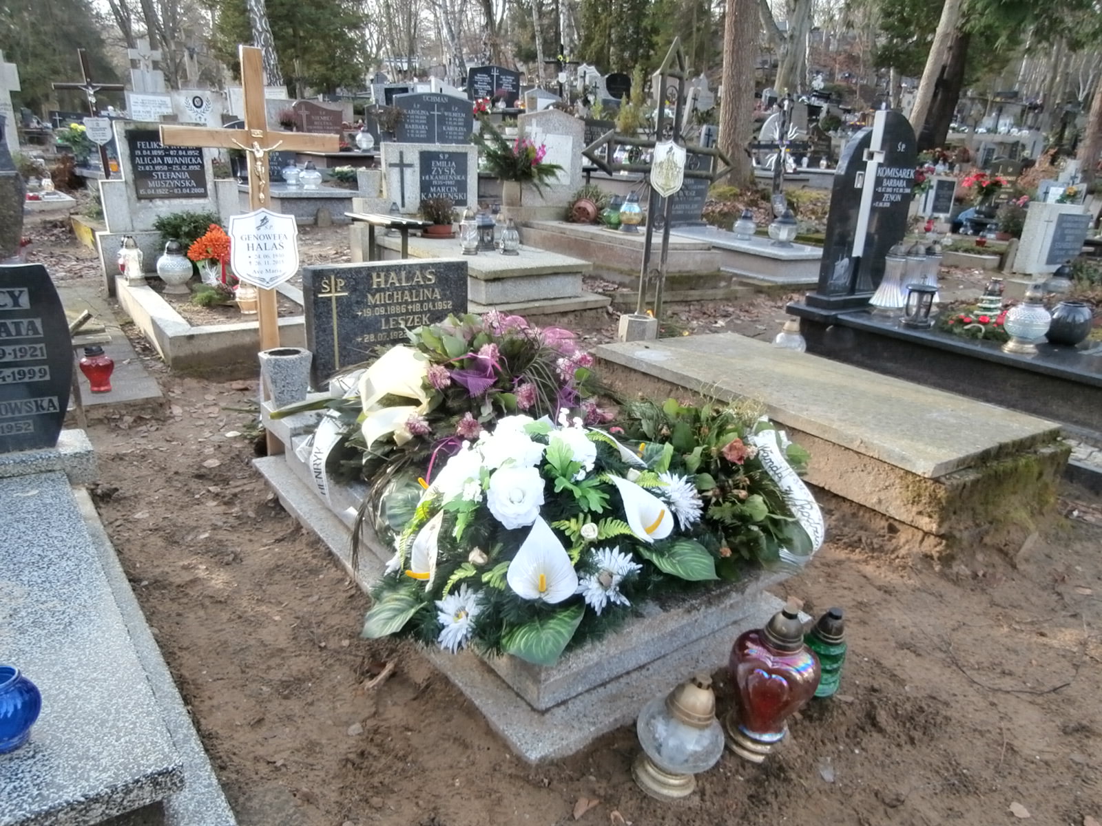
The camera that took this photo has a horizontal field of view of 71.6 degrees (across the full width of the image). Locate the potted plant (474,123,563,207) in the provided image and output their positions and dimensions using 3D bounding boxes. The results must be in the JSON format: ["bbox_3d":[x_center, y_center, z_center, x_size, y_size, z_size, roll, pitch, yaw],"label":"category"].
[{"bbox_3d":[-0.286,-2.146,6.603,0.750,0.740,0.550,-10,22,-33],"label":"potted plant"}]

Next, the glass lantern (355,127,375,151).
[{"bbox_3d":[-2.596,-3.809,10.671,0.250,0.290,0.250,-2,20,-13],"label":"glass lantern"}]

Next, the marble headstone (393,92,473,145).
[{"bbox_3d":[-1.599,-3.940,10.361,1.140,0.720,0.100,-12,24,-36],"label":"marble headstone"}]

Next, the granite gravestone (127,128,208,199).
[{"bbox_3d":[-2.501,-1.631,5.000,0.419,0.434,0.030,-11,25,-30],"label":"granite gravestone"}]

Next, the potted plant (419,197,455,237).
[{"bbox_3d":[-0.929,-1.621,6.267,0.280,0.320,0.280,2,19,-1],"label":"potted plant"}]

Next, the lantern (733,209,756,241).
[{"bbox_3d":[1.596,-1.552,6.300,0.158,0.243,0.158,2,21,-1],"label":"lantern"}]

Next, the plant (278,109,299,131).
[{"bbox_3d":[-3.332,-3.727,9.700,0.237,0.267,0.237,-11,25,-30],"label":"plant"}]

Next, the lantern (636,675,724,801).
[{"bbox_3d":[0.273,0.665,1.608,0.175,0.265,0.175,19,19,16],"label":"lantern"}]

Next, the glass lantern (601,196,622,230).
[{"bbox_3d":[0.618,-1.967,7.441,0.190,0.280,0.190,4,19,4],"label":"glass lantern"}]

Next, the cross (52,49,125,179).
[{"bbox_3d":[-3.782,-2.285,6.414,0.520,1.400,0.060,-13,26,-30],"label":"cross"}]

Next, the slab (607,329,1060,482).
[{"bbox_3d":[1.137,-0.120,3.418,0.968,0.046,1.722,-9,22,-35],"label":"slab"}]

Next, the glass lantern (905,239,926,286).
[{"bbox_3d":[2.058,-0.799,4.372,0.195,0.365,0.195,-10,22,-33],"label":"glass lantern"}]

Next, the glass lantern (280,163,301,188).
[{"bbox_3d":[-3.081,-2.821,9.028,0.220,0.270,0.220,-4,20,-18],"label":"glass lantern"}]

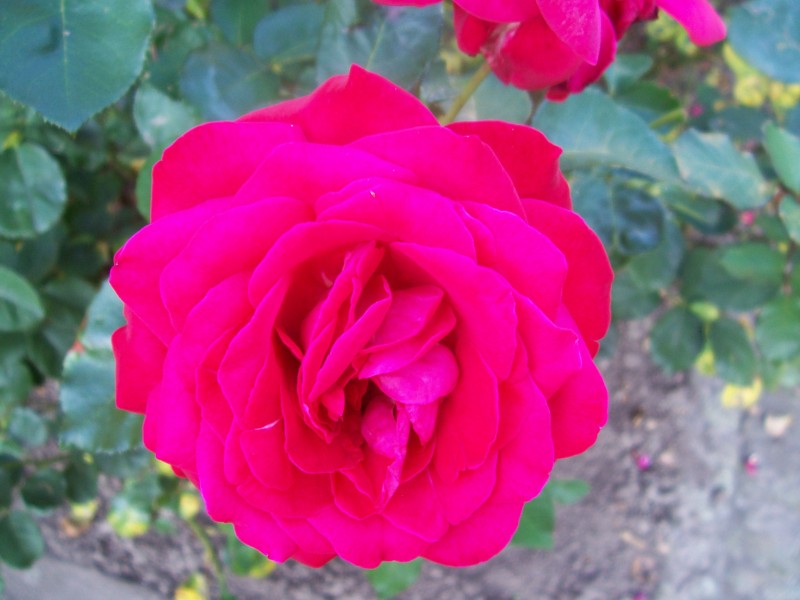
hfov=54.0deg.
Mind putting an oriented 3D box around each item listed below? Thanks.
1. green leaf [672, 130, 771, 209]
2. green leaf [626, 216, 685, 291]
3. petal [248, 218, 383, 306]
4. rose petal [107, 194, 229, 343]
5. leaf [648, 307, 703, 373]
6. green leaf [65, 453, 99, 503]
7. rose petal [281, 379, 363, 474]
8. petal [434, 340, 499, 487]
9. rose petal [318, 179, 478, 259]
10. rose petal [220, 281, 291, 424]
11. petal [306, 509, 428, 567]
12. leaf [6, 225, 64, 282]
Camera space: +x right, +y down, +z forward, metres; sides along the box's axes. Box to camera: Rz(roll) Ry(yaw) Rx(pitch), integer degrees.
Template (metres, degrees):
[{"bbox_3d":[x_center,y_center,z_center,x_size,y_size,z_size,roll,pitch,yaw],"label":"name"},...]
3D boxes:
[{"bbox_3d":[0.143,-0.058,0.350,0.050,0.012,0.030,33,68,11],"label":"green leaf"},{"bbox_3d":[0.122,-0.022,0.375,0.028,0.010,0.036,10,73,3],"label":"green leaf"},{"bbox_3d":[-0.019,-0.008,0.178,0.031,0.020,0.014,-24,26,-1],"label":"petal"},{"bbox_3d":[-0.056,-0.007,0.193,0.034,0.014,0.036,21,89,13],"label":"rose petal"},{"bbox_3d":[0.176,0.026,0.500,0.034,0.010,0.048,6,69,2],"label":"leaf"},{"bbox_3d":[-0.174,0.097,0.430,0.020,0.010,0.028,-8,73,-2],"label":"green leaf"},{"bbox_3d":[-0.018,0.030,0.187,0.022,0.012,0.023,28,57,1],"label":"rose petal"},{"bbox_3d":[0.015,0.026,0.189,0.021,0.034,0.013,7,3,26],"label":"petal"},{"bbox_3d":[0.000,-0.018,0.181,0.037,0.021,0.013,6,29,-3],"label":"rose petal"},{"bbox_3d":[-0.034,0.012,0.181,0.016,0.036,0.013,17,-3,-30],"label":"rose petal"},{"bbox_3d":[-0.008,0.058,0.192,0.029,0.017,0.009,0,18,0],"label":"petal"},{"bbox_3d":[-0.200,-0.025,0.430,0.031,0.010,0.037,-17,72,-12],"label":"leaf"}]

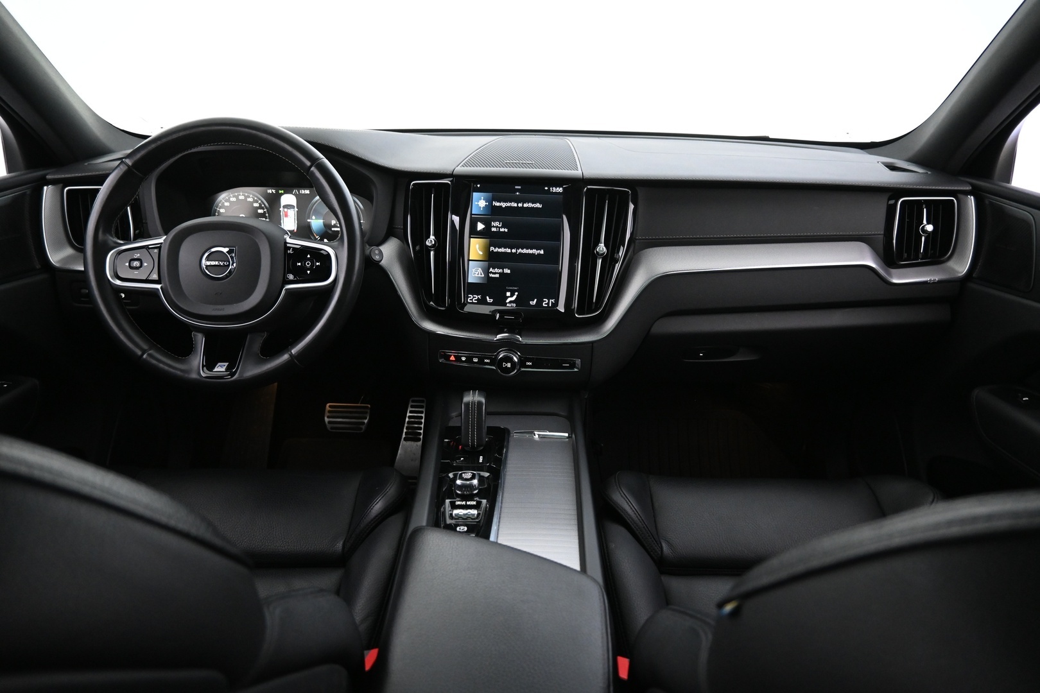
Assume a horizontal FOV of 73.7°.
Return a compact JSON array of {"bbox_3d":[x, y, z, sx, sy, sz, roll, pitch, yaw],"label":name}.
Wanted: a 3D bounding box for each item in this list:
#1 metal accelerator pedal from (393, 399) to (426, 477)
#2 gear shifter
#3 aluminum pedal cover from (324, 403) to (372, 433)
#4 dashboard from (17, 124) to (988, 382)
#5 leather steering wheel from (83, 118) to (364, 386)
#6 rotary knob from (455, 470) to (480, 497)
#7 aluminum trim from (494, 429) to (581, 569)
[{"bbox_3d":[-0.245,0.201,1.544,0.054,0.185,0.030,5,-8,1],"label":"metal accelerator pedal"},{"bbox_3d":[-0.062,0.097,0.937,0.036,0.086,0.047,1,22,0],"label":"gear shifter"},{"bbox_3d":[-0.359,0.149,1.443,0.094,0.064,0.030,1,-13,0],"label":"aluminum pedal cover"},{"bbox_3d":[-0.021,-0.196,1.260,1.470,0.335,0.580,1,22,0],"label":"dashboard"},{"bbox_3d":[-0.401,-0.128,0.958,0.373,0.368,0.090,0,-2,-1],"label":"leather steering wheel"},{"bbox_3d":[-0.064,0.163,0.838,0.029,0.022,0.029,1,22,0],"label":"rotary knob"},{"bbox_3d":[0.021,0.173,0.849,0.090,0.020,0.289,1,22,0],"label":"aluminum trim"}]

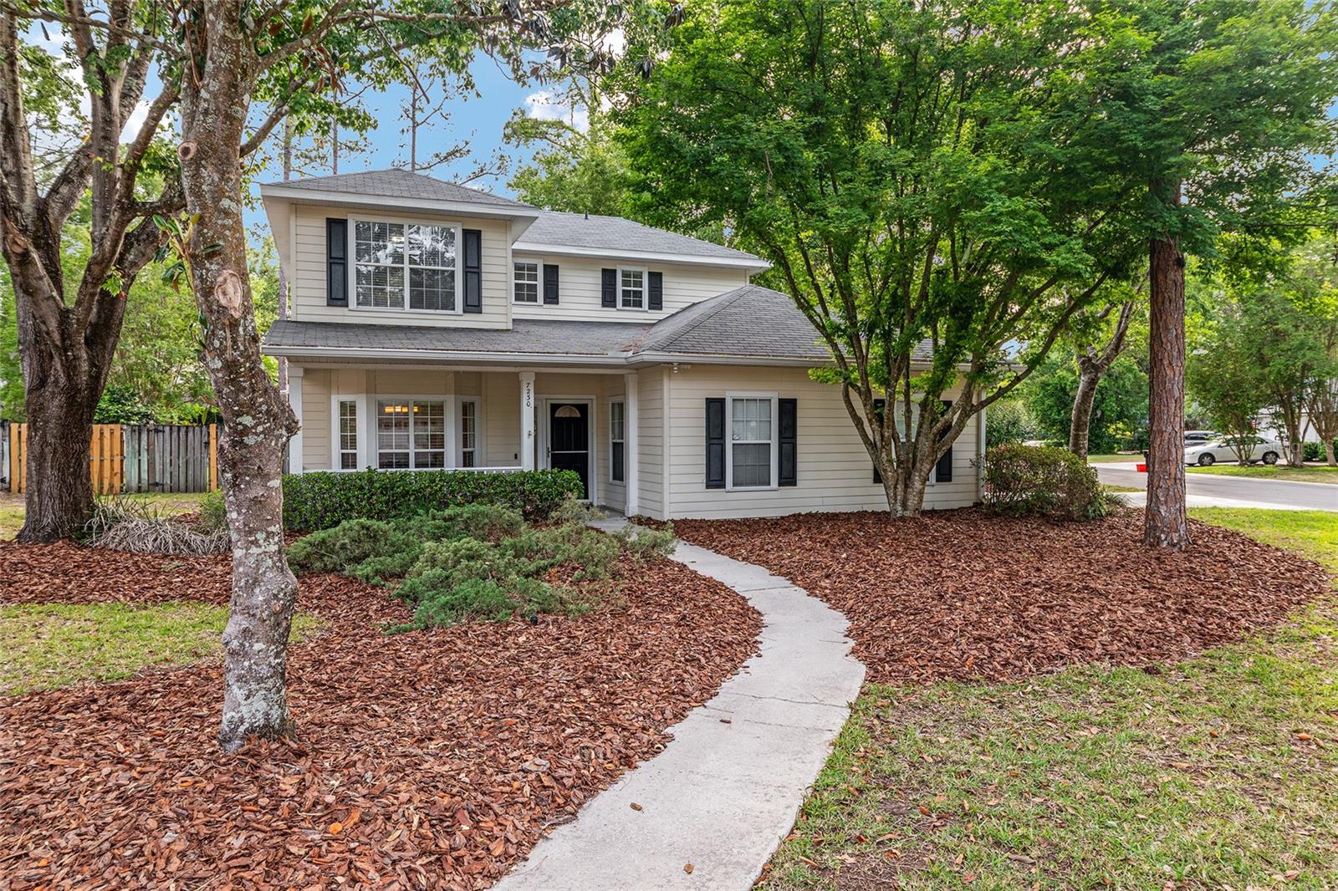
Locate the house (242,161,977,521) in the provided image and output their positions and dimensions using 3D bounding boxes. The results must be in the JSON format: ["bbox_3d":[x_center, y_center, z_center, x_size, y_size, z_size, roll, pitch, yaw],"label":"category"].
[{"bbox_3d":[-1.768,-2.401,19.992,13.055,7.061,12.468,-1,1,-22],"label":"house"}]

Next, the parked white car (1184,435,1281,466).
[{"bbox_3d":[26.517,0.223,42.200,4.650,1.450,1.790,0,1,5],"label":"parked white car"}]

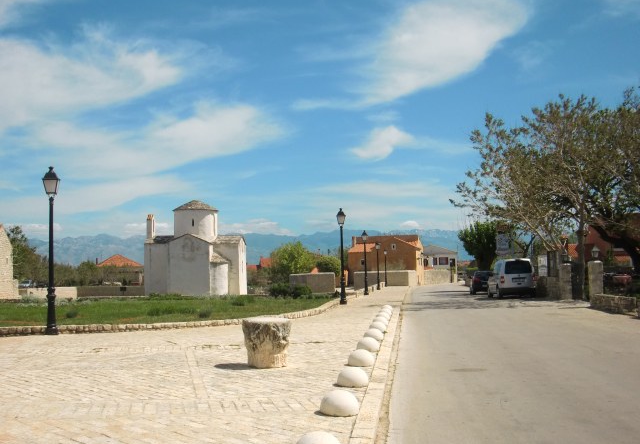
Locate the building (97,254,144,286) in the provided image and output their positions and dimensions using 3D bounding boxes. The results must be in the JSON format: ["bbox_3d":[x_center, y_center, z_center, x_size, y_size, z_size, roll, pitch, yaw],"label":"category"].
[{"bbox_3d":[-36.918,8.912,129.647,9.000,5.830,9.000,-1,-4,-6],"label":"building"}]

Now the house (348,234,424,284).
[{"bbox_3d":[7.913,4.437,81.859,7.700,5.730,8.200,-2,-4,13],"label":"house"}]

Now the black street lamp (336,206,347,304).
[{"bbox_3d":[0.896,1.386,28.236,0.400,3.850,0.400,-1,-4,0],"label":"black street lamp"}]

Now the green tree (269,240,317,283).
[{"bbox_3d":[-2.857,4.465,73.841,5.100,5.040,5.000,-1,-4,0],"label":"green tree"}]

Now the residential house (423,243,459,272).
[{"bbox_3d":[20.131,7.208,119.744,8.000,6.410,8.000,-2,-4,9],"label":"residential house"}]

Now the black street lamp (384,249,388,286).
[{"bbox_3d":[6.610,4.565,70.260,0.400,3.850,0.400,-1,-4,0],"label":"black street lamp"}]

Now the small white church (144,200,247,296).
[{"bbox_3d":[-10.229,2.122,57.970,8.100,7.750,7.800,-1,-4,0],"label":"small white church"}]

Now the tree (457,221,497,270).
[{"bbox_3d":[12.807,2.467,55.943,3.800,5.170,3.800,-1,-4,0],"label":"tree"}]

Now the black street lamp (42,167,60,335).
[{"bbox_3d":[-6.142,0.662,16.101,0.400,3.850,0.400,-1,-4,0],"label":"black street lamp"}]

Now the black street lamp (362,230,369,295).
[{"bbox_3d":[2.738,2.451,42.003,0.400,3.850,0.400,-1,-4,0],"label":"black street lamp"}]

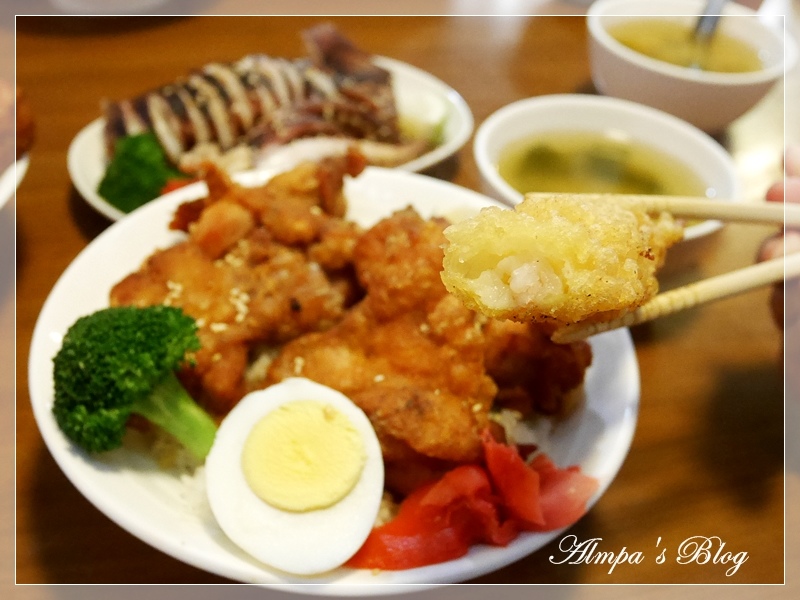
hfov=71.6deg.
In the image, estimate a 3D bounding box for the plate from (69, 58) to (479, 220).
[{"bbox_3d":[-0.069,-0.092,0.332,0.228,0.031,0.160,-18,51,-18],"label":"plate"}]

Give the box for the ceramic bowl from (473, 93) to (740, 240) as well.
[{"bbox_3d":[0.093,-0.048,0.279,0.121,0.055,0.121,1,47,-1],"label":"ceramic bowl"}]

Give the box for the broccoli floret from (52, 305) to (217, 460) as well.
[{"bbox_3d":[-0.084,0.026,0.174,0.058,0.044,0.052,32,79,11],"label":"broccoli floret"}]

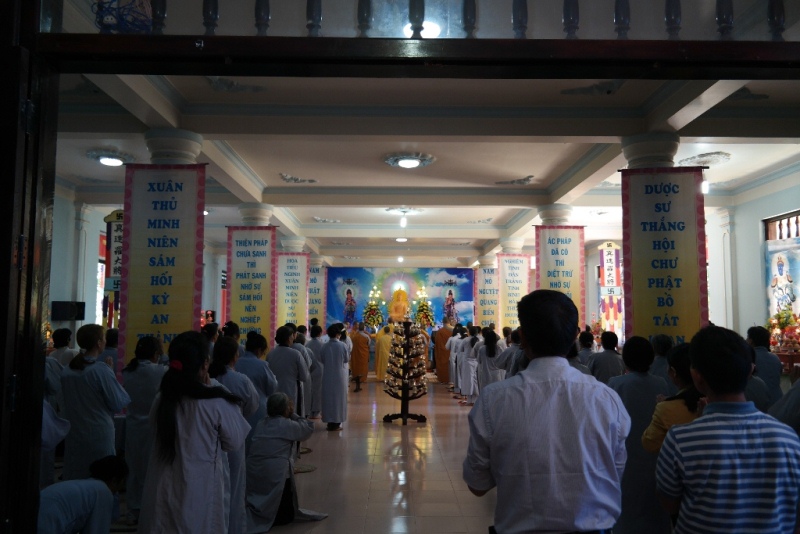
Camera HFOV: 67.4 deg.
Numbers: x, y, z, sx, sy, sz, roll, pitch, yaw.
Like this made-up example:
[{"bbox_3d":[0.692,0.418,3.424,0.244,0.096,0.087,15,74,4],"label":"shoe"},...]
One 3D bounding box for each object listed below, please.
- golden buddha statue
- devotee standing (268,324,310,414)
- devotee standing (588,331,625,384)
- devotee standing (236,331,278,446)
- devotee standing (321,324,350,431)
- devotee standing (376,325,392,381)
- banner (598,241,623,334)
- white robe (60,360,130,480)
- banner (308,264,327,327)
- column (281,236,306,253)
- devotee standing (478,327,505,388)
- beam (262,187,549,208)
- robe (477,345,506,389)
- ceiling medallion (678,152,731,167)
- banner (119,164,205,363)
[{"bbox_3d":[-0.033,1.321,20.665,0.760,1.200,0.600,0,-5,-1],"label":"golden buddha statue"},{"bbox_3d":[-1.340,1.492,7.148,0.530,1.570,0.420,-1,-6,15],"label":"devotee standing"},{"bbox_3d":[2.318,1.478,6.719,0.450,1.500,0.360,1,-5,-4],"label":"devotee standing"},{"bbox_3d":[-1.445,1.398,6.128,0.420,1.550,0.360,-1,-6,11],"label":"devotee standing"},{"bbox_3d":[-0.948,1.644,8.822,0.440,1.580,0.370,-1,-6,9],"label":"devotee standing"},{"bbox_3d":[-0.441,2.388,16.544,0.500,1.580,0.400,0,-5,2],"label":"devotee standing"},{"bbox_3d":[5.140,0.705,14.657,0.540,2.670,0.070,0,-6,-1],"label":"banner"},{"bbox_3d":[-2.350,1.332,4.618,0.450,1.230,0.380,-2,-6,15],"label":"white robe"},{"bbox_3d":[-2.469,1.203,17.102,0.810,2.450,0.040,0,-5,-1],"label":"banner"},{"bbox_3d":[-2.433,1.096,13.595,0.570,3.590,0.570,0,-5,-1],"label":"column"},{"bbox_3d":[1.606,1.839,10.589,0.460,1.530,0.380,0,-6,-6],"label":"devotee standing"},{"bbox_3d":[0.092,-1.200,10.399,4.880,0.340,0.280,0,-5,-1],"label":"beam"},{"bbox_3d":[1.605,1.904,10.583,0.450,1.160,0.350,0,-6,-6],"label":"robe"},{"bbox_3d":[4.109,-1.411,8.100,0.670,0.070,0.670,0,-5,0],"label":"ceiling medallion"},{"bbox_3d":[-2.367,0.177,5.985,0.810,2.420,0.040,0,-5,-1],"label":"banner"}]

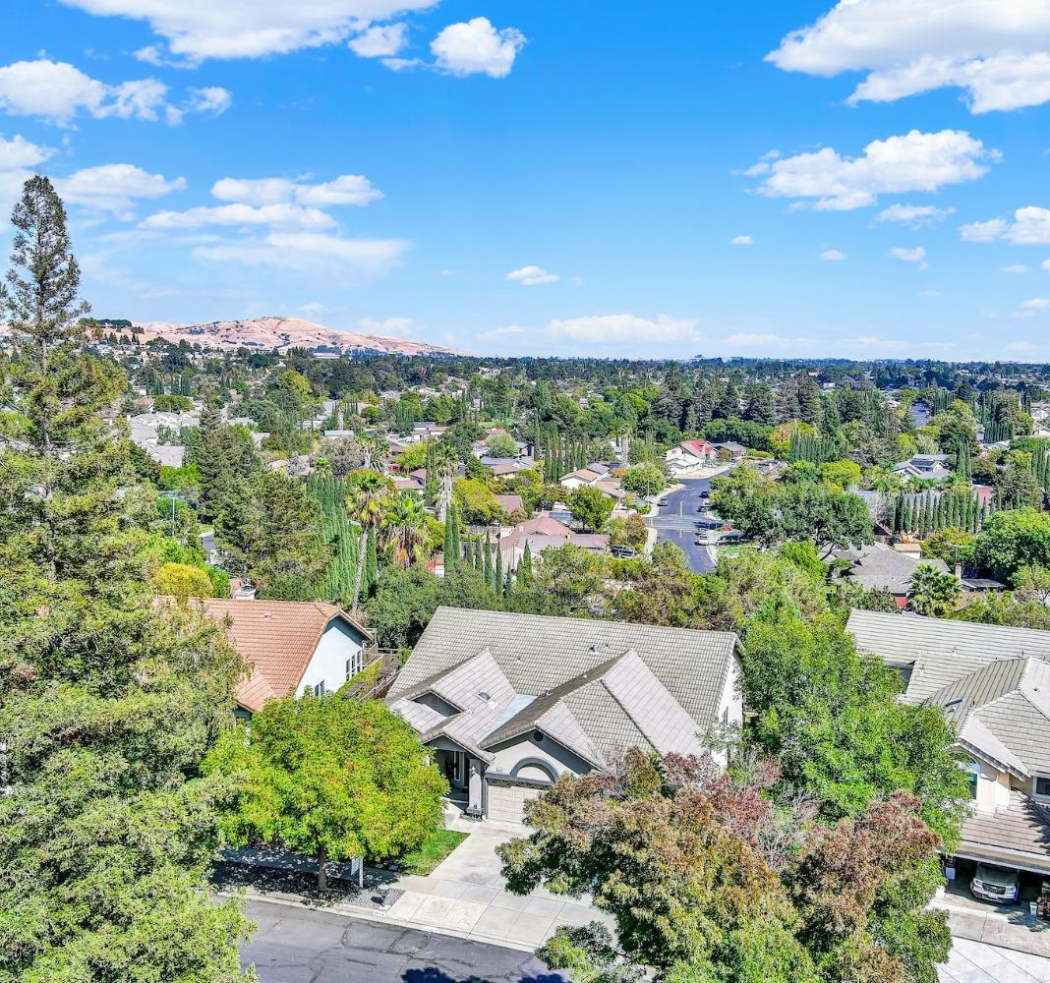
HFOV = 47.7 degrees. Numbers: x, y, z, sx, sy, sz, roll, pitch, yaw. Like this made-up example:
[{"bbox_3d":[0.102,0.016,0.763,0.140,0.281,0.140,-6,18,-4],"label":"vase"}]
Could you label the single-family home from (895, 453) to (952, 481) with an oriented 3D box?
[{"bbox_3d":[121.088,-6.839,363.250,16.300,7.000,13.500,1,6,4],"label":"single-family home"}]

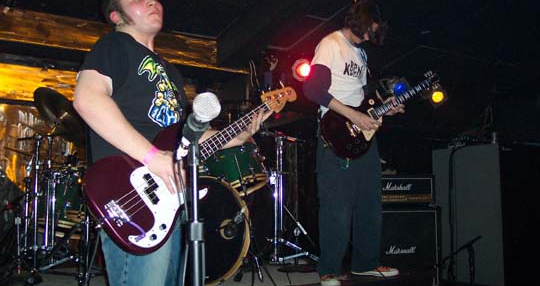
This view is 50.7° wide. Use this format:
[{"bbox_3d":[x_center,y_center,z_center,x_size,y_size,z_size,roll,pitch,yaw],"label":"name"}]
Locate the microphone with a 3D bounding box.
[{"bbox_3d":[-0.140,-0.033,1.097,0.160,0.052,0.052,-54,0,43],"label":"microphone"}]

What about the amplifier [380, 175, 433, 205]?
[{"bbox_3d":[1.234,0.459,5.559,0.750,0.290,0.230,-1,-3,8],"label":"amplifier"}]

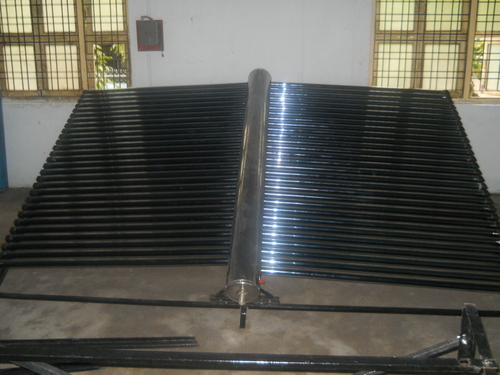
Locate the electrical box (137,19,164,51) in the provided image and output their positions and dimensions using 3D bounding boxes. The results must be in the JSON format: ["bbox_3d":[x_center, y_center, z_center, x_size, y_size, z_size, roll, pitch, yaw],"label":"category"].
[{"bbox_3d":[-1.201,-1.838,6.450,0.315,0.375,0.120,1,14,2],"label":"electrical box"}]

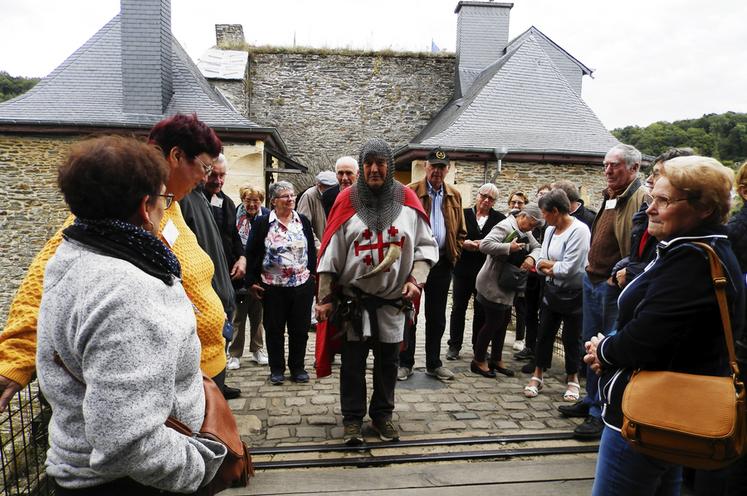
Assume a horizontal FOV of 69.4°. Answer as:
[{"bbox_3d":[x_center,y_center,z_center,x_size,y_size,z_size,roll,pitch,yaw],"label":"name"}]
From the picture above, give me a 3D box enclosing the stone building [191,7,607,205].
[{"bbox_3d":[0.589,-3.018,12.785,9.800,6.700,6.500,0,5,-6],"label":"stone building"}]

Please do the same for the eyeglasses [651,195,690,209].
[{"bbox_3d":[0.880,-0.137,1.526,0.140,0.042,0.137,-6,5,3],"label":"eyeglasses"}]

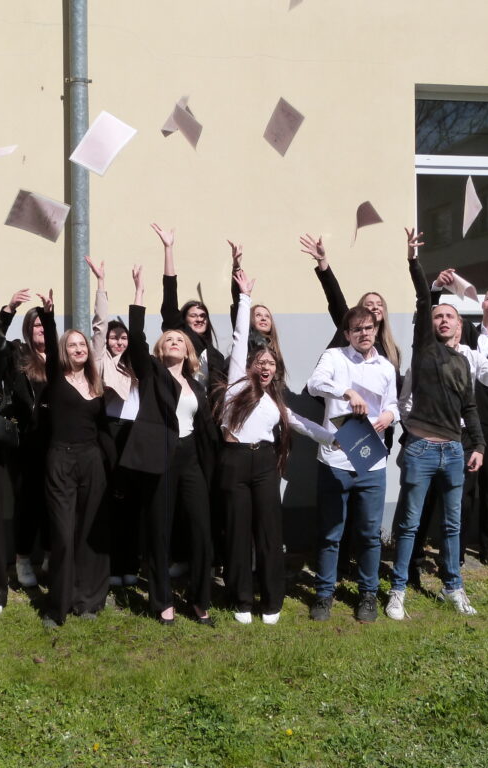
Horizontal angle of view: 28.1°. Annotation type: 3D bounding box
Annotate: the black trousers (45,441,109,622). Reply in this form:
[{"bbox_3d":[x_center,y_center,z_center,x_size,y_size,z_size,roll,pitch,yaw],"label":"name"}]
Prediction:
[{"bbox_3d":[-0.944,0.825,5.500,0.370,1.010,0.300,-1,3,0],"label":"black trousers"}]

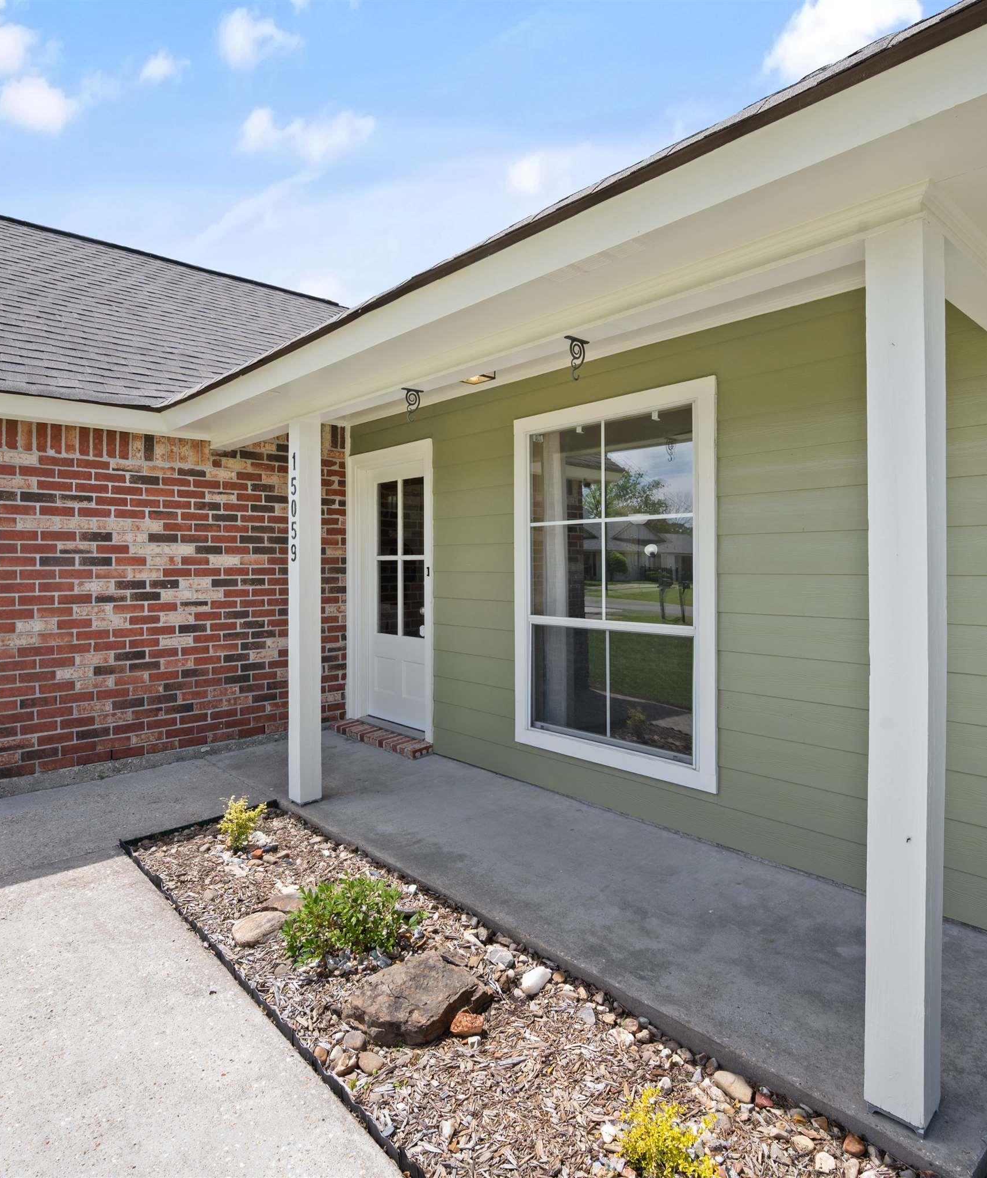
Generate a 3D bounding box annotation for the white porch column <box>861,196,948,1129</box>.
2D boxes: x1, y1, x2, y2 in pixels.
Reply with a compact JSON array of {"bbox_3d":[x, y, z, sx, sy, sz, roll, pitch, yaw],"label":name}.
[{"bbox_3d":[1.016,0.207,1.700,0.145,2.140,0.130,-1,2,-42],"label":"white porch column"}]

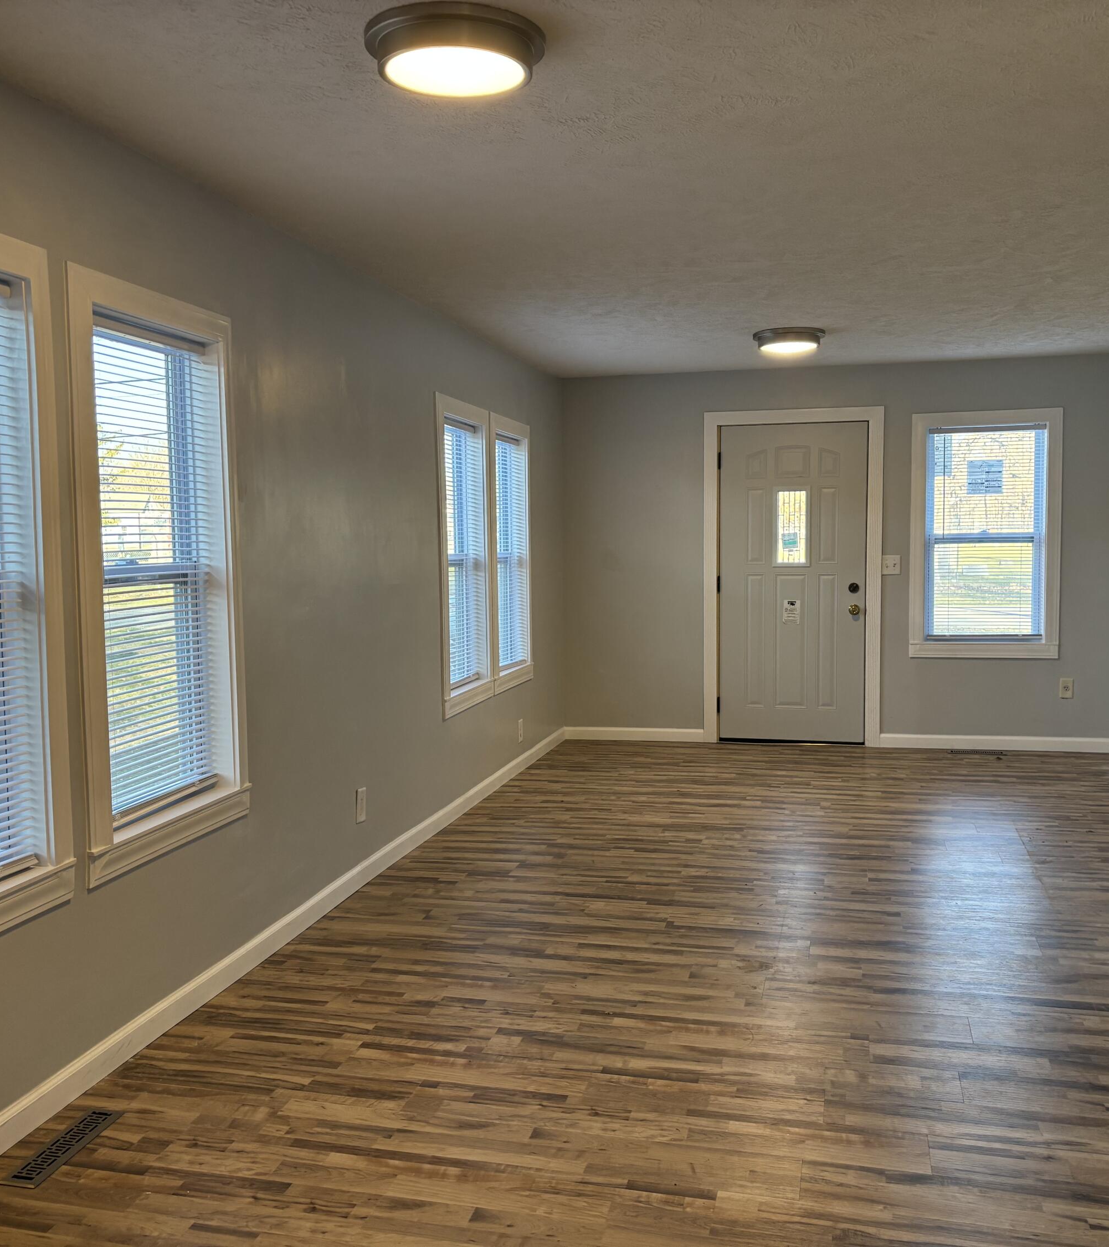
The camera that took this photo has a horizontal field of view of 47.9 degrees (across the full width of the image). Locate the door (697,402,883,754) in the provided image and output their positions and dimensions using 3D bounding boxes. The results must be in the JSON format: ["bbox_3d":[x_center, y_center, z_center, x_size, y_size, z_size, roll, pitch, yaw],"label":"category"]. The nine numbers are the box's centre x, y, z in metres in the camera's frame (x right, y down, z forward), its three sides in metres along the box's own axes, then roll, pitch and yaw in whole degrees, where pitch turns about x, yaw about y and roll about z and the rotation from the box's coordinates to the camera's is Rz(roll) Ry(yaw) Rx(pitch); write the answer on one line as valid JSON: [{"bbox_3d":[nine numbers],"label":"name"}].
[{"bbox_3d":[1.516,-0.282,7.958,1.115,2.128,0.090,0,4,13],"label":"door"}]

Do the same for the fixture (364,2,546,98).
[{"bbox_3d":[-0.203,-1.169,2.582,0.374,0.070,0.374,-1,4,0],"label":"fixture"}]

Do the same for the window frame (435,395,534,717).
[{"bbox_3d":[-0.350,-0.357,6.611,0.100,1.511,1.715,0,4,13],"label":"window frame"}]

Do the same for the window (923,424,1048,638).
[{"bbox_3d":[2.648,-0.553,7.680,0.689,1.321,0.070,0,4,13],"label":"window"}]

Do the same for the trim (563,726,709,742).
[{"bbox_3d":[0.529,0.737,8.233,0.917,0.083,0.018,0,4,13],"label":"trim"}]

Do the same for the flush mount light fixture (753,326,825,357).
[{"bbox_3d":[1.220,-1.466,6.479,0.368,0.075,0.368,0,4,13],"label":"flush mount light fixture"}]

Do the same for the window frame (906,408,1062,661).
[{"bbox_3d":[2.643,-0.536,7.662,0.872,1.511,0.090,0,4,13],"label":"window frame"}]

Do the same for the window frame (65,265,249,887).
[{"bbox_3d":[-1.092,-0.135,3.475,0.100,1.540,0.854,0,4,13],"label":"window frame"}]

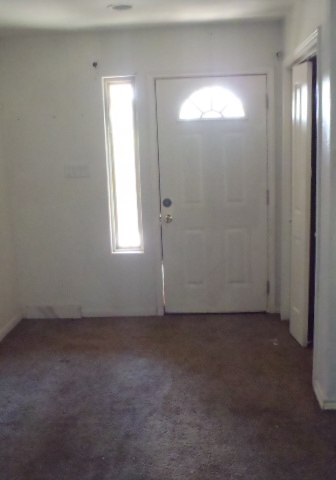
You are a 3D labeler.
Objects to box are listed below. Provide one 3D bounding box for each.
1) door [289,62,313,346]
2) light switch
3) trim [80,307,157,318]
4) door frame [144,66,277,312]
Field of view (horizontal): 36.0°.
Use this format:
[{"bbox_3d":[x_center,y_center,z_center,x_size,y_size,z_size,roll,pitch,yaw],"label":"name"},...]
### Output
[{"bbox_3d":[0.955,-0.229,3.780,0.035,2.016,0.290,-3,11,-6],"label":"door"},{"bbox_3d":[-0.783,-0.590,4.467,0.216,0.118,0.015,-2,11,3],"label":"light switch"},{"bbox_3d":[-0.445,0.653,4.689,0.685,0.083,0.020,-2,11,3],"label":"trim"},{"bbox_3d":[0.391,-0.379,4.490,1.067,2.118,0.120,-2,11,3],"label":"door frame"}]

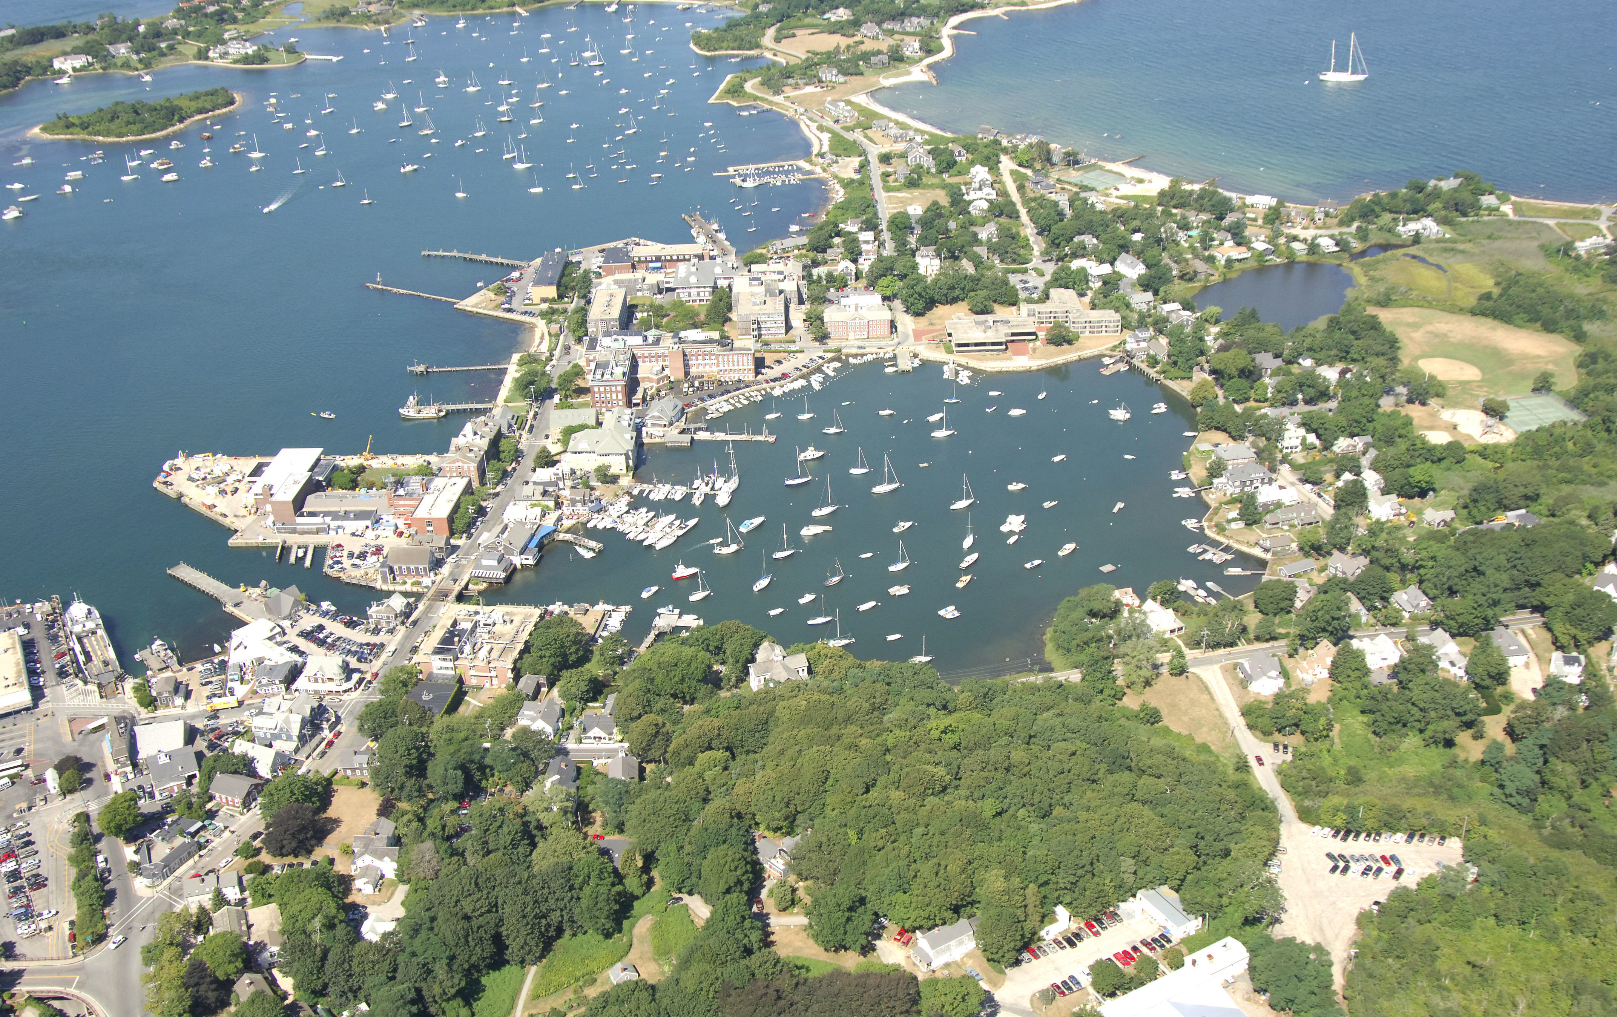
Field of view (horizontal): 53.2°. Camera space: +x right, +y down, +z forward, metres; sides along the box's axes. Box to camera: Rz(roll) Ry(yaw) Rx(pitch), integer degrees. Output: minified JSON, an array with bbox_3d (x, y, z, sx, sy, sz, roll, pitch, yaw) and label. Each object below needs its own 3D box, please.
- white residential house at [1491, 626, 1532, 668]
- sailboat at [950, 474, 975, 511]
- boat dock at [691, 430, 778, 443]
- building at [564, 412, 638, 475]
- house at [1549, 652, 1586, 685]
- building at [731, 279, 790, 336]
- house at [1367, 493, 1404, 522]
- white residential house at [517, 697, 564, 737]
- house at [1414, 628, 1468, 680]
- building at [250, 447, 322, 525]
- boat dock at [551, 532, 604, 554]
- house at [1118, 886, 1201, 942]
[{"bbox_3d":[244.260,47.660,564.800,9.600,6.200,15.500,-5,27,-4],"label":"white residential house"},{"bbox_3d":[67.080,-7.490,701.590,12.210,15.300,3.810,-16,31,-23],"label":"sailboat"},{"bbox_3d":[-36.070,-34.590,772.550,41.570,4.200,5.500,1,28,6],"label":"boat dock"},{"bbox_3d":[-97.100,-33.460,769.050,27.690,17.110,49.130,-2,27,1],"label":"building"},{"bbox_3d":[264.490,55.180,561.860,9.200,7.500,10.800,0,28,4],"label":"house"},{"bbox_3d":[-26.790,-113.690,908.380,29.500,13.800,58.000,-2,27,2],"label":"building"},{"bbox_3d":[236.800,-1.090,663.490,12.500,8.000,10.500,-7,27,-9],"label":"house"},{"bbox_3d":[-93.620,72.720,559.560,13.160,7.930,12.990,1,27,7],"label":"white residential house"},{"bbox_3d":[225.070,51.370,572.670,10.600,9.300,21.000,-4,28,-2],"label":"house"},{"bbox_3d":[-232.510,-9.980,726.250,20.000,12.500,57.000,-2,27,2],"label":"building"},{"bbox_3d":[-97.750,14.920,686.640,25.190,3.000,6.200,11,31,24],"label":"boat dock"},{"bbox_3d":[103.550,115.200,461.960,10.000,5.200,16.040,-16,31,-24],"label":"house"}]

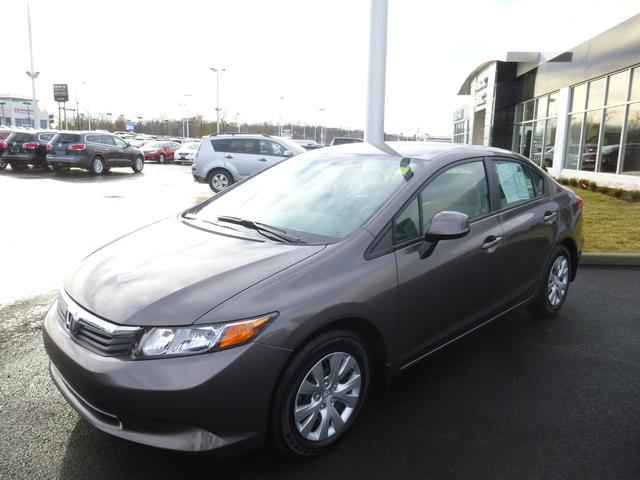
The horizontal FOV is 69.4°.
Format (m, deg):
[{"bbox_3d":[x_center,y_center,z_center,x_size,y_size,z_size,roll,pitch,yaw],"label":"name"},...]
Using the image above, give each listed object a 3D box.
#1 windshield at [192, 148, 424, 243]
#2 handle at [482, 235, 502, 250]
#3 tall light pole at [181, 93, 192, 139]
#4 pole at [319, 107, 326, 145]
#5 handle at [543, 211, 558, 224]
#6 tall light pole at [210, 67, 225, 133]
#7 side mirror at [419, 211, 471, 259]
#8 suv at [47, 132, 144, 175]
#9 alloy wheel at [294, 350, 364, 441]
[{"bbox_3d":[-0.082,-0.339,2.907,1.380,0.160,1.100,13,40,46],"label":"windshield"},{"bbox_3d":[1.064,0.019,2.854,0.225,0.065,0.055,-11,16,-42],"label":"handle"},{"bbox_3d":[-24.583,-21.946,86.696,2.000,10.000,0.700,-3,12,-15],"label":"tall light pole"},{"bbox_3d":[0.600,-28.050,116.378,1.700,10.000,0.700,0,12,0],"label":"pole"},{"bbox_3d":[1.720,-0.168,3.441,0.225,0.065,0.055,-11,16,-42],"label":"handle"},{"bbox_3d":[-11.916,-15.219,54.917,1.700,10.000,0.800,-2,12,-12],"label":"tall light pole"},{"bbox_3d":[0.650,-0.024,2.400,0.160,0.220,0.220,-11,16,-42],"label":"side mirror"},{"bbox_3d":[-10.473,-4.123,22.027,2.000,1.830,5.100,2,12,9],"label":"suv"},{"bbox_3d":[0.014,0.700,2.129,0.410,0.410,0.150,-11,16,-42],"label":"alloy wheel"}]

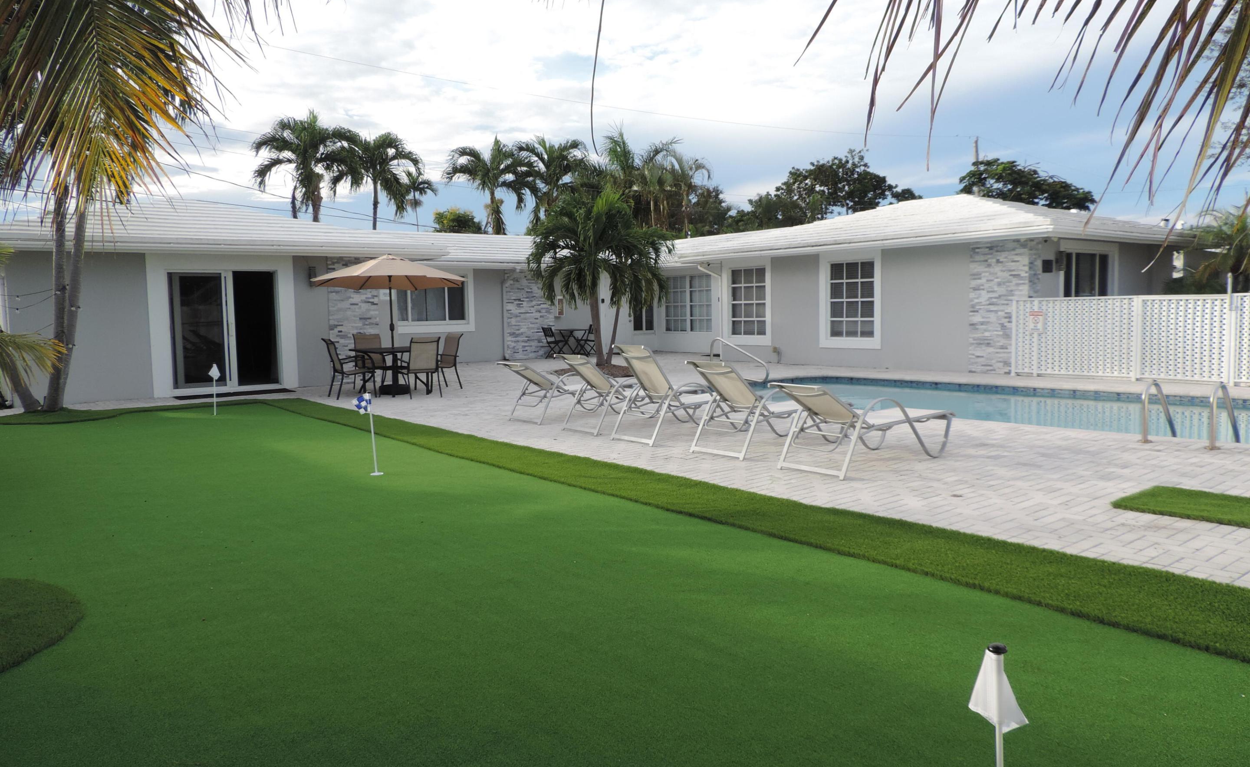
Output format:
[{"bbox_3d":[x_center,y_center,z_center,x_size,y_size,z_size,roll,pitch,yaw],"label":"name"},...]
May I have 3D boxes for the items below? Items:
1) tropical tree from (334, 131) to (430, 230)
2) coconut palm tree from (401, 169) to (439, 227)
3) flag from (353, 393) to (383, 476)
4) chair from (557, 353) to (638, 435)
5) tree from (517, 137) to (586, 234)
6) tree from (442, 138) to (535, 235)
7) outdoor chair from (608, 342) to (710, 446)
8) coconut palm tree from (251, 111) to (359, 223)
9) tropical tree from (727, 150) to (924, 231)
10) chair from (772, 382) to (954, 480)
[{"bbox_3d":[-7.835,-4.572,28.306,3.100,7.194,3.100,-1,5,0],"label":"tropical tree"},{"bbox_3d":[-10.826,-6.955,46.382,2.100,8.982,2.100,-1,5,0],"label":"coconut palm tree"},{"bbox_3d":[-2.181,0.432,7.330,0.200,0.697,0.100,-6,6,-16],"label":"flag"},{"bbox_3d":[0.093,0.064,10.070,1.763,0.876,0.660,-5,6,-36],"label":"chair"},{"bbox_3d":[-2.496,-5.102,31.320,3.100,7.535,3.100,-1,5,0],"label":"tree"},{"bbox_3d":[-4.802,-5.045,31.319,3.300,7.509,3.300,-1,5,0],"label":"tree"},{"bbox_3d":[0.708,0.057,9.289,1.662,1.002,0.660,-5,6,-36],"label":"outdoor chair"},{"bbox_3d":[-10.290,-4.867,28.334,3.400,7.869,3.400,-1,5,0],"label":"coconut palm tree"},{"bbox_3d":[9.180,-6.534,40.363,8.787,8.552,7.030,0,5,13],"label":"tropical tree"},{"bbox_3d":[2.085,0.316,7.452,1.803,0.751,0.660,-5,6,-36],"label":"chair"}]

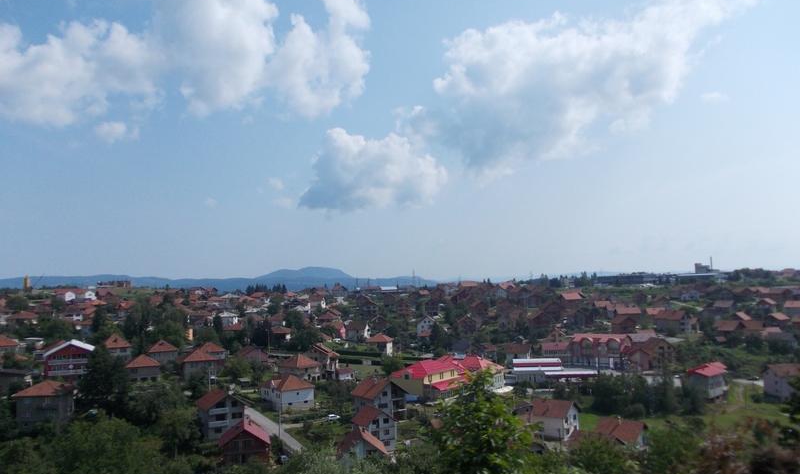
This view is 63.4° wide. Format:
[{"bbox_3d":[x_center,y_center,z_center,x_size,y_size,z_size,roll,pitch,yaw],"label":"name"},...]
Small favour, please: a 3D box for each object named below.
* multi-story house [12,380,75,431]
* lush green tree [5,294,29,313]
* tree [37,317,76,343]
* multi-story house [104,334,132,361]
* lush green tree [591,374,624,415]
[{"bbox_3d":[-82.894,39.172,151.000,10.200,11.000,9.600,1,-4,-10],"label":"multi-story house"},{"bbox_3d":[-198.018,34.556,335.000,13.460,10.613,12.787,2,-4,-31],"label":"lush green tree"},{"bbox_3d":[-130.053,35.590,245.000,15.145,10.223,13.630,2,-4,-28],"label":"tree"},{"bbox_3d":[-107.010,42.580,246.000,8.800,9.900,8.800,3,-5,-32],"label":"multi-story house"},{"bbox_3d":[53.550,40.647,167.000,8.774,10.839,8.774,-1,-4,18],"label":"lush green tree"}]

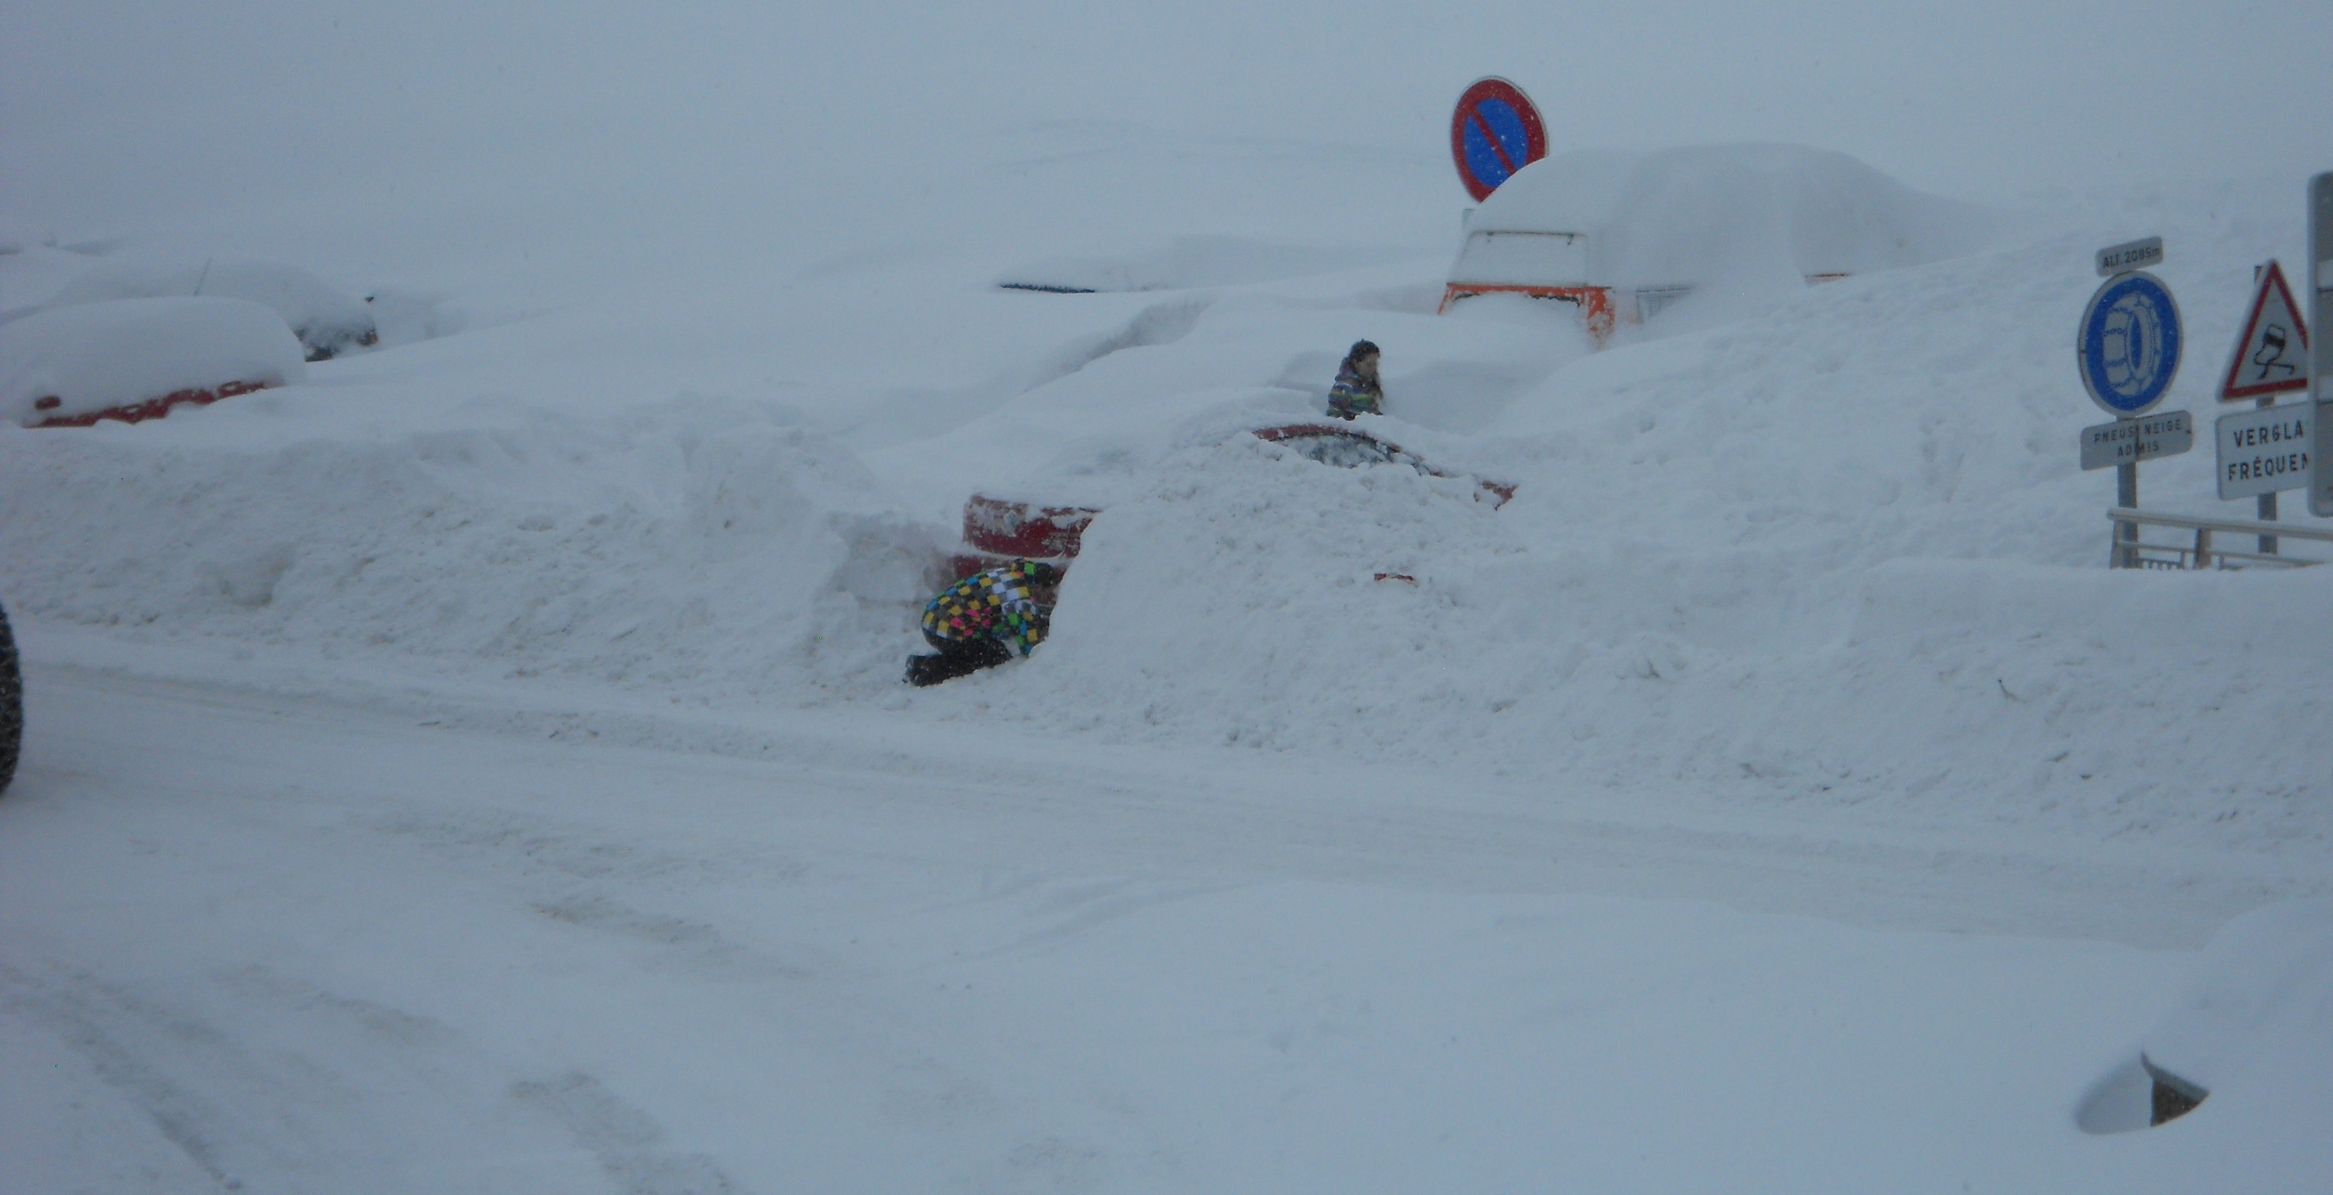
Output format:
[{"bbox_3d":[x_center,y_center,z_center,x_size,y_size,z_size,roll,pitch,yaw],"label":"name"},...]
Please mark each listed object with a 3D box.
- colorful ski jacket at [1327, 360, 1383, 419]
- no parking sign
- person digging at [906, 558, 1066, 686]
[{"bbox_3d":[1.112,-1.058,51.079,0.380,0.660,0.480,1,11,17],"label":"colorful ski jacket"},{"bbox_3d":[2.054,-2.778,54.000,0.050,0.850,0.850,-10,12,-41],"label":"no parking sign"},{"bbox_3d":[-0.973,0.133,47.500,0.850,0.660,0.520,-5,11,-17],"label":"person digging"}]

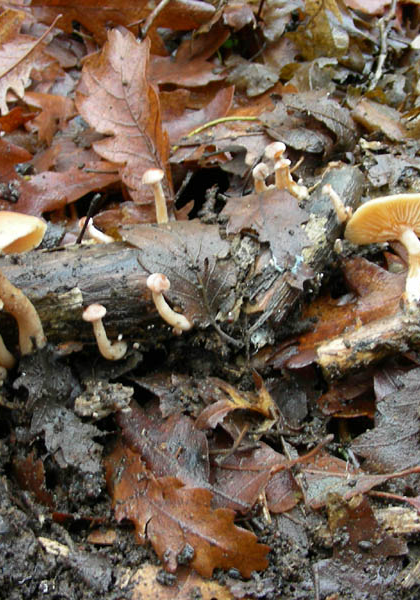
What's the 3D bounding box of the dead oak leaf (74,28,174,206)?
[{"bbox_3d":[-0.048,-0.101,0.475,0.046,0.015,0.100,-11,60,-3],"label":"dead oak leaf"}]

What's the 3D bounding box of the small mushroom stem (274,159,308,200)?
[{"bbox_3d":[0.040,-0.060,0.435,0.017,0.021,0.012,0,32,0],"label":"small mushroom stem"}]

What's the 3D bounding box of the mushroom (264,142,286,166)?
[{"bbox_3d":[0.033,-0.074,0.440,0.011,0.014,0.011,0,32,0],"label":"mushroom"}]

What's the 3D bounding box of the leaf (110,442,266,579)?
[{"bbox_3d":[-0.009,0.075,0.323,0.065,0.011,0.034,29,50,28],"label":"leaf"}]

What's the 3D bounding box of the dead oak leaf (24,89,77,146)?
[{"bbox_3d":[-0.090,-0.103,0.495,0.027,0.010,0.034,-14,54,-10],"label":"dead oak leaf"}]

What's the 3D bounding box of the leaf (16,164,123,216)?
[{"bbox_3d":[-0.073,-0.057,0.455,0.055,0.011,0.026,-23,44,-26],"label":"leaf"}]

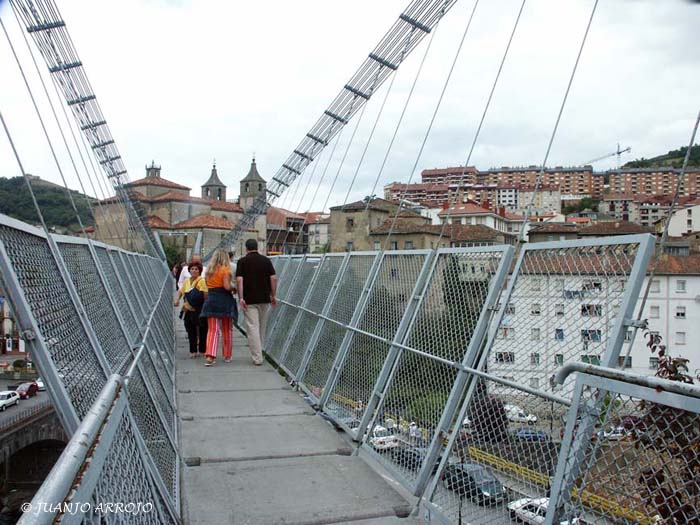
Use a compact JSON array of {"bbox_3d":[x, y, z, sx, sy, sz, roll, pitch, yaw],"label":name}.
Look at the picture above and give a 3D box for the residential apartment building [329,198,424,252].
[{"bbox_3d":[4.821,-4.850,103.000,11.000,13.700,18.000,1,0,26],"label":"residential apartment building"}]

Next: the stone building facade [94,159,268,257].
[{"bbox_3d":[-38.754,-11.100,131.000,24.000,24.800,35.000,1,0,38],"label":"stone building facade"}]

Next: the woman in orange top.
[{"bbox_3d":[-1.860,0.625,7.950,0.470,1.629,0.420,1,0,-13],"label":"woman in orange top"}]

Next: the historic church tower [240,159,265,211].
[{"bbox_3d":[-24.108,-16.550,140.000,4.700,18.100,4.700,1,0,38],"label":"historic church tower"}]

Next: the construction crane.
[{"bbox_3d":[197.064,-74.000,435.000,4.000,32.000,66.000,1,0,-5],"label":"construction crane"}]

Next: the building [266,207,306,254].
[{"bbox_3d":[-15.477,-6.000,138.000,9.500,14.000,12.000,1,0,-3],"label":"building"}]

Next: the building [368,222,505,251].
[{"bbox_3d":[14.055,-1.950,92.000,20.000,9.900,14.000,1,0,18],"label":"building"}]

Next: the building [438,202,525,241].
[{"bbox_3d":[31.358,-7.850,134.000,16.000,12.700,16.000,1,0,25],"label":"building"}]

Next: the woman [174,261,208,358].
[{"bbox_3d":[-2.456,0.742,8.800,0.520,1.500,0.380,1,0,-14],"label":"woman"}]

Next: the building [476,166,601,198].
[{"bbox_3d":[124.845,-53.250,375.000,79.000,20.500,15.000,1,0,12],"label":"building"}]

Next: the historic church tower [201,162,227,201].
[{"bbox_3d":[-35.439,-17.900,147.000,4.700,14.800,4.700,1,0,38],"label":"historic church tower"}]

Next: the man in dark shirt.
[{"bbox_3d":[-1.320,0.555,7.950,0.580,1.769,0.420,1,0,-16],"label":"man in dark shirt"}]

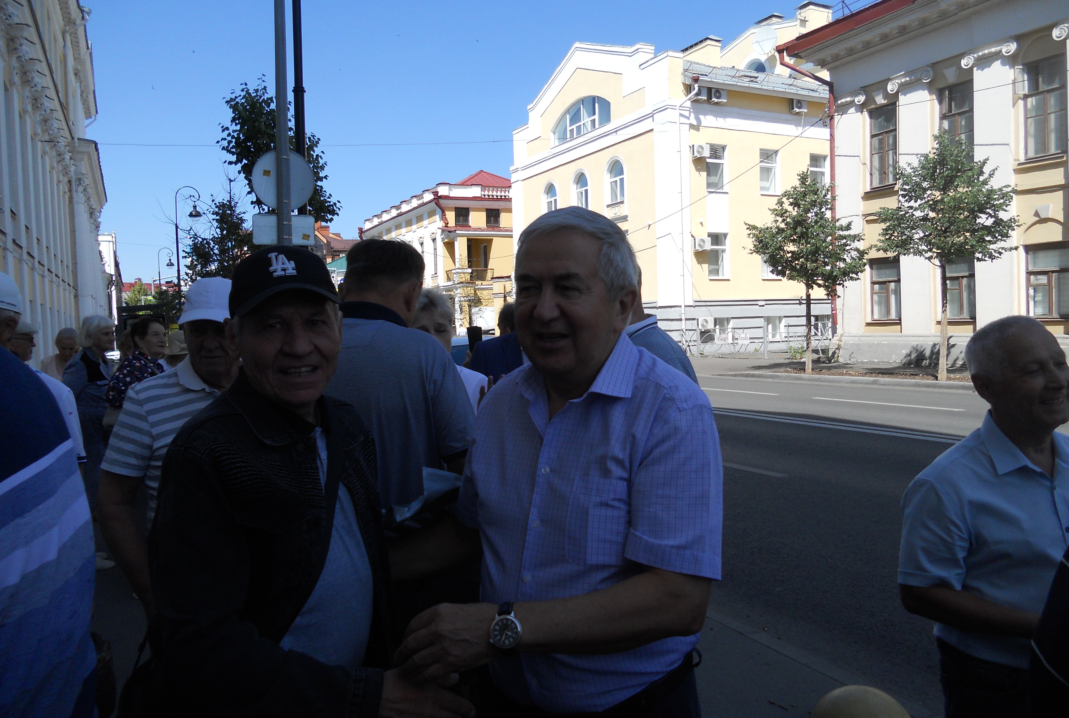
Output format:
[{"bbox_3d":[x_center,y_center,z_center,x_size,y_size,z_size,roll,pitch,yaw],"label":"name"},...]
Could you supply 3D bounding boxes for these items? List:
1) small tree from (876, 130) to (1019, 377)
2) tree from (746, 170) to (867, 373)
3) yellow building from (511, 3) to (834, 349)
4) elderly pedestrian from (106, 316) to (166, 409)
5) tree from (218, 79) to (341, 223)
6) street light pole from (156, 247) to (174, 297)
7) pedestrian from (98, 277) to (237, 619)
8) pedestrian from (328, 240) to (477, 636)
[{"bbox_3d":[9.478,-2.381,19.296,3.300,5.760,3.200,-1,2,26],"label":"small tree"},{"bbox_3d":[7.563,-2.425,23.298,3.350,5.630,3.200,-1,2,18],"label":"tree"},{"bbox_3d":[9.149,-9.799,50.739,15.000,18.200,17.200,-3,2,-27],"label":"yellow building"},{"bbox_3d":[-2.245,0.574,4.830,0.380,1.645,0.480,-2,2,-5],"label":"elderly pedestrian"},{"bbox_3d":[-3.765,-1.521,12.597,1.900,5.365,1.850,-2,2,-16],"label":"tree"},{"bbox_3d":[-22.931,-3.298,52.132,1.100,7.266,0.550,-3,2,-26],"label":"street light pole"},{"bbox_3d":[-0.742,0.629,2.000,0.530,1.645,0.360,-3,2,-30],"label":"pedestrian"},{"bbox_3d":[-0.328,0.583,1.931,0.520,1.715,0.370,-1,2,12],"label":"pedestrian"}]

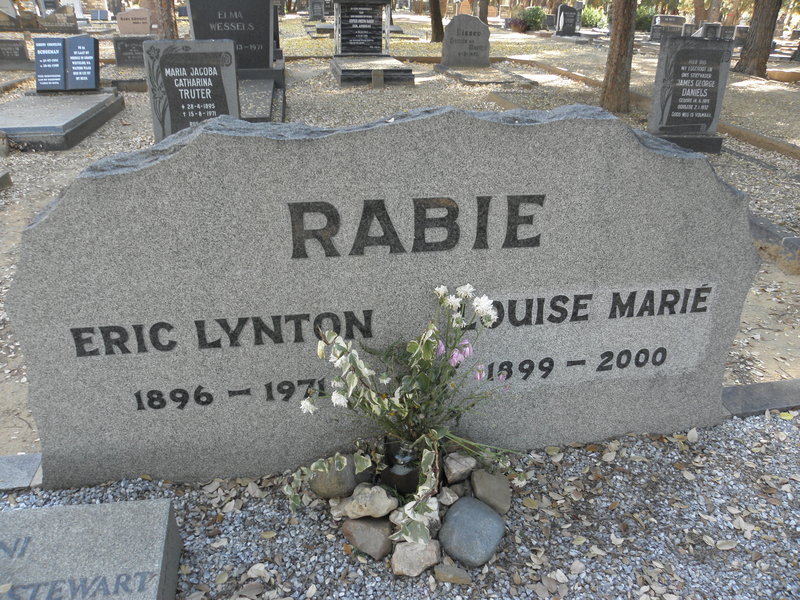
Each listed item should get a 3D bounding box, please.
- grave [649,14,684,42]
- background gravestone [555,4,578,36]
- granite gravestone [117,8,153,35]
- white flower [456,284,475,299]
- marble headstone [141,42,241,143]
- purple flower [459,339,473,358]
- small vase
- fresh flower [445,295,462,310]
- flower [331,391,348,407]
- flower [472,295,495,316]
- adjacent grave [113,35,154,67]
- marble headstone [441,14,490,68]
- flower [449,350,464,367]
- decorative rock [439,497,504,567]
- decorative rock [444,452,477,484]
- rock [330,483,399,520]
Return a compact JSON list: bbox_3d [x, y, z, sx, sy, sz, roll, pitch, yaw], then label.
[{"bbox_3d":[7.056,-7.120,15.795,0.878,0.664,0.234,6,28,11],"label":"grave"},{"bbox_3d":[4.987,-8.284,17.828,0.634,0.849,0.234,-4,28,-9],"label":"background gravestone"},{"bbox_3d":[-6.298,-6.463,14.200,0.780,0.720,0.160,-3,24,-7],"label":"granite gravestone"},{"bbox_3d":[0.153,-0.019,1.407,0.042,0.034,0.042,0,27,0],"label":"white flower"},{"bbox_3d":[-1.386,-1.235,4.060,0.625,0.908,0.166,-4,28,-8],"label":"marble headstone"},{"bbox_3d":[0.166,0.123,1.525,0.035,0.042,0.030,0,26,0],"label":"purple flower"},{"bbox_3d":[0.001,0.435,1.560,0.103,0.130,0.103,0,26,0],"label":"small vase"},{"bbox_3d":[0.132,0.006,1.485,0.043,0.036,0.036,0,26,0],"label":"fresh flower"},{"bbox_3d":[-0.151,0.246,1.500,0.043,0.036,0.036,0,26,0],"label":"flower"},{"bbox_3d":[0.196,0.013,1.408,0.049,0.049,0.046,0,27,0],"label":"flower"},{"bbox_3d":[-4.374,-4.094,9.900,0.680,0.500,0.160,-4,24,-9],"label":"adjacent grave"},{"bbox_3d":[1.134,-4.474,10.400,0.820,0.880,0.160,-2,23,-6],"label":"marble headstone"},{"bbox_3d":[0.137,0.141,1.457,0.035,0.037,0.034,0,27,0],"label":"flower"},{"bbox_3d":[0.174,0.557,1.456,0.161,0.127,0.171,0,27,0],"label":"decorative rock"},{"bbox_3d":[0.165,0.458,1.636,0.086,0.068,0.083,0,27,0],"label":"decorative rock"},{"bbox_3d":[-0.091,0.506,1.510,0.166,0.083,0.102,0,27,0],"label":"rock"}]

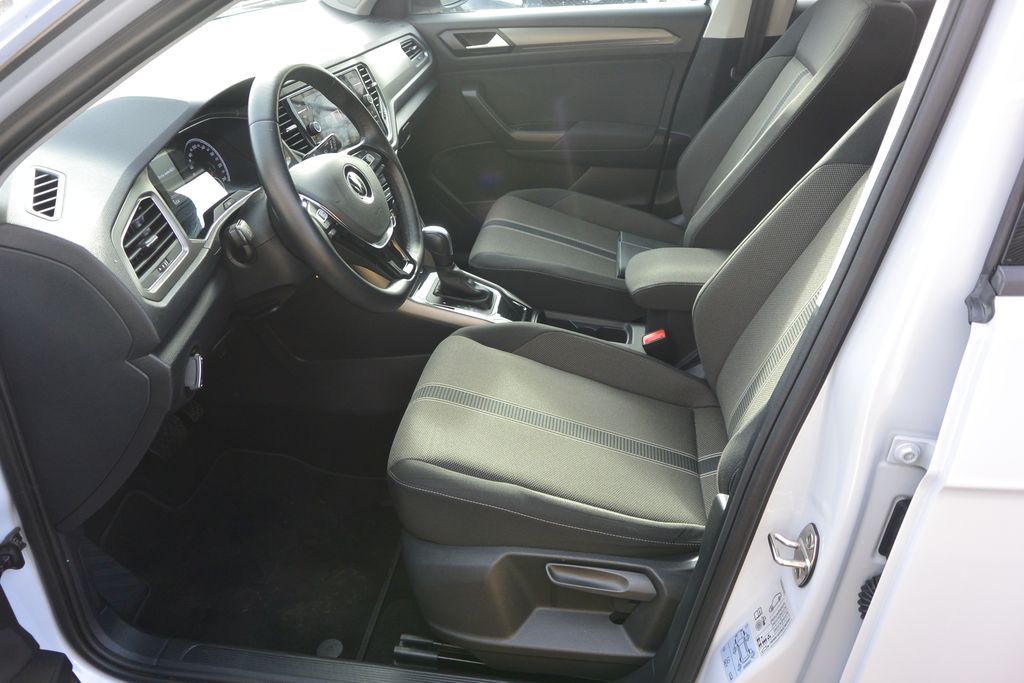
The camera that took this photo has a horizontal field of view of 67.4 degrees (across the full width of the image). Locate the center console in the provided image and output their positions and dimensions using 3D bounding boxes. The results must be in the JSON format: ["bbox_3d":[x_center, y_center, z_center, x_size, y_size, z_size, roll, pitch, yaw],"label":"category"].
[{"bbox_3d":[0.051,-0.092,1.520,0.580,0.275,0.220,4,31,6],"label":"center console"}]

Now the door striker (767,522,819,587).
[{"bbox_3d":[0.260,0.197,0.710,0.042,0.073,0.042,-2,31,-3],"label":"door striker"}]

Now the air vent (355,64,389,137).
[{"bbox_3d":[-0.270,-0.481,1.525,0.030,0.130,0.060,-12,27,17],"label":"air vent"}]

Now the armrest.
[{"bbox_3d":[0.368,-0.111,1.460,0.300,0.087,0.160,4,31,6],"label":"armrest"}]

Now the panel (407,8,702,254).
[{"bbox_3d":[0.067,-0.582,2.071,0.845,0.615,0.120,4,31,6],"label":"panel"}]

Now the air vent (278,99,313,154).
[{"bbox_3d":[-0.354,-0.335,1.255,0.030,0.112,0.068,-7,26,26],"label":"air vent"}]

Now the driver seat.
[{"bbox_3d":[0.253,-0.040,1.092,0.835,0.960,0.530,4,31,6],"label":"driver seat"}]

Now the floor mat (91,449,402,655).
[{"bbox_3d":[-0.458,0.350,1.379,0.520,0.070,0.460,4,31,6],"label":"floor mat"}]

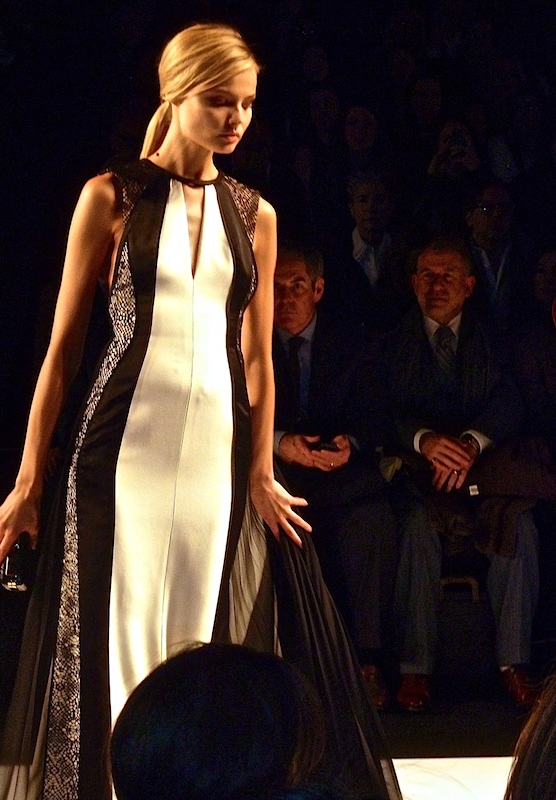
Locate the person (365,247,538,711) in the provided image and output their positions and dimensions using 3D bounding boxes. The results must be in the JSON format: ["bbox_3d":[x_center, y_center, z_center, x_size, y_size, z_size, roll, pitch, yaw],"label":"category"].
[{"bbox_3d":[0.500,0.176,6.398,0.540,1.270,0.800,0,8,-3],"label":"person"}]

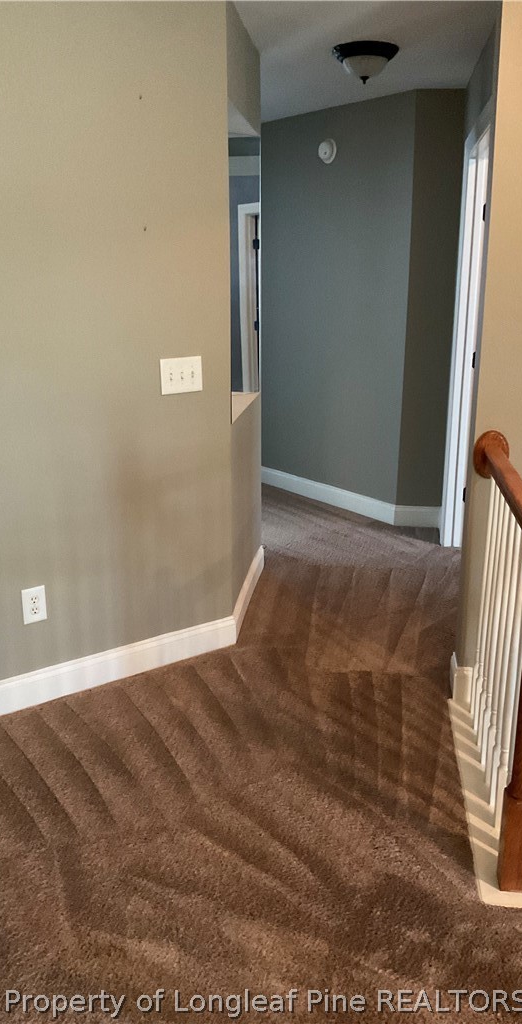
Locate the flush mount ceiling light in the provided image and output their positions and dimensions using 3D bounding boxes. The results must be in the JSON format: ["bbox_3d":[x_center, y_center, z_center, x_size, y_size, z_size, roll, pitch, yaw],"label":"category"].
[{"bbox_3d":[0.455,-1.948,3.749,0.291,0.143,0.291,0,16,0],"label":"flush mount ceiling light"}]

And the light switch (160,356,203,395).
[{"bbox_3d":[-0.285,-0.499,3.129,0.172,0.124,0.014,-12,20,-36],"label":"light switch"}]

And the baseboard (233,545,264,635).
[{"bbox_3d":[-0.054,0.356,3.987,0.018,0.132,0.908,2,16,8],"label":"baseboard"}]

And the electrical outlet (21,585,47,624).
[{"bbox_3d":[-0.783,0.323,2.972,0.081,0.125,0.010,-12,20,-36],"label":"electrical outlet"}]

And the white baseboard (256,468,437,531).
[{"bbox_3d":[0.537,-0.121,5.670,0.163,0.132,1.545,-12,20,-36],"label":"white baseboard"}]

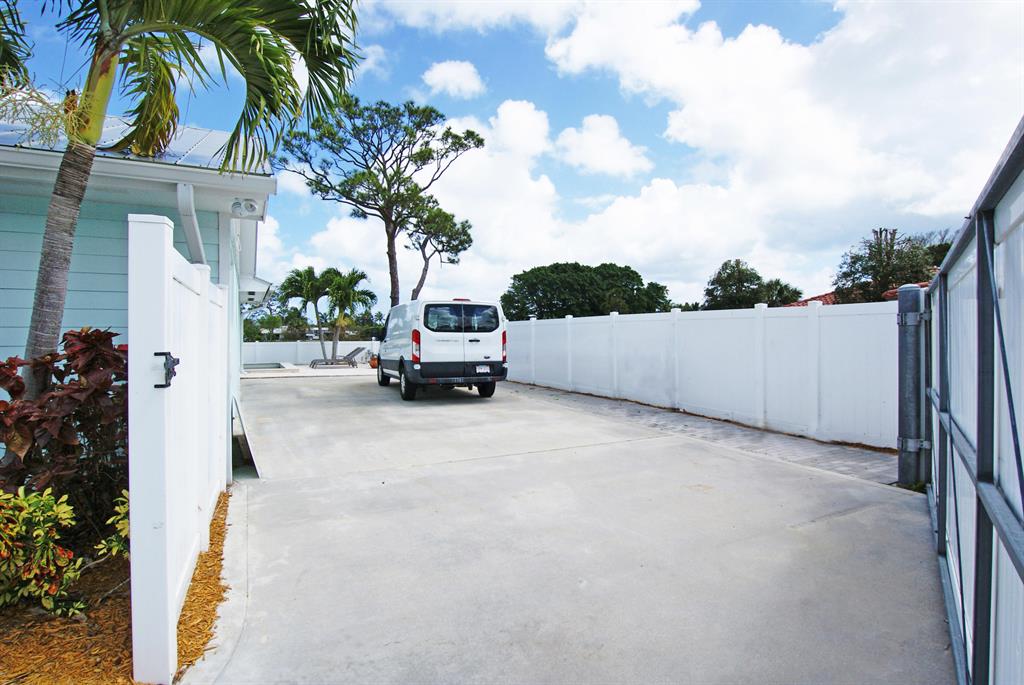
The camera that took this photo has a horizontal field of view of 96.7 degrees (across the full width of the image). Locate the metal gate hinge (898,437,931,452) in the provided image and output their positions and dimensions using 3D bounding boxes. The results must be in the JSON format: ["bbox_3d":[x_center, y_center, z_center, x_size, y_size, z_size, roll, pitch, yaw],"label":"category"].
[{"bbox_3d":[3.905,0.990,4.420,0.250,0.115,0.190,0,1,41],"label":"metal gate hinge"}]

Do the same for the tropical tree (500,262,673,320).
[{"bbox_3d":[6.868,-3.411,42.000,15.000,8.300,11.000,0,0,9],"label":"tropical tree"}]

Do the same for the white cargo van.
[{"bbox_3d":[-2.100,0.180,11.750,2.100,2.090,5.650,0,1,-24],"label":"white cargo van"}]

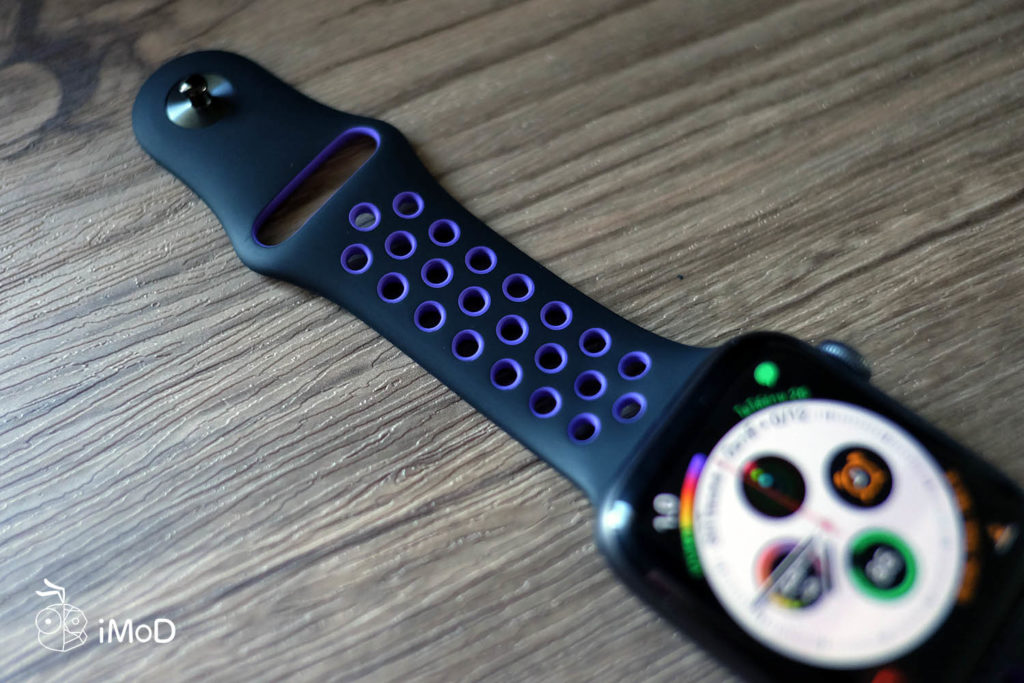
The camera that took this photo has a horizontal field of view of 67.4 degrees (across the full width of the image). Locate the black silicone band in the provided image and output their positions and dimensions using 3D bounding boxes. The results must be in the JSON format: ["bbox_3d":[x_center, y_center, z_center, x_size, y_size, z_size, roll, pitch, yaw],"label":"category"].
[{"bbox_3d":[-0.019,-0.016,0.106,0.094,0.009,0.029,36,74,14],"label":"black silicone band"}]

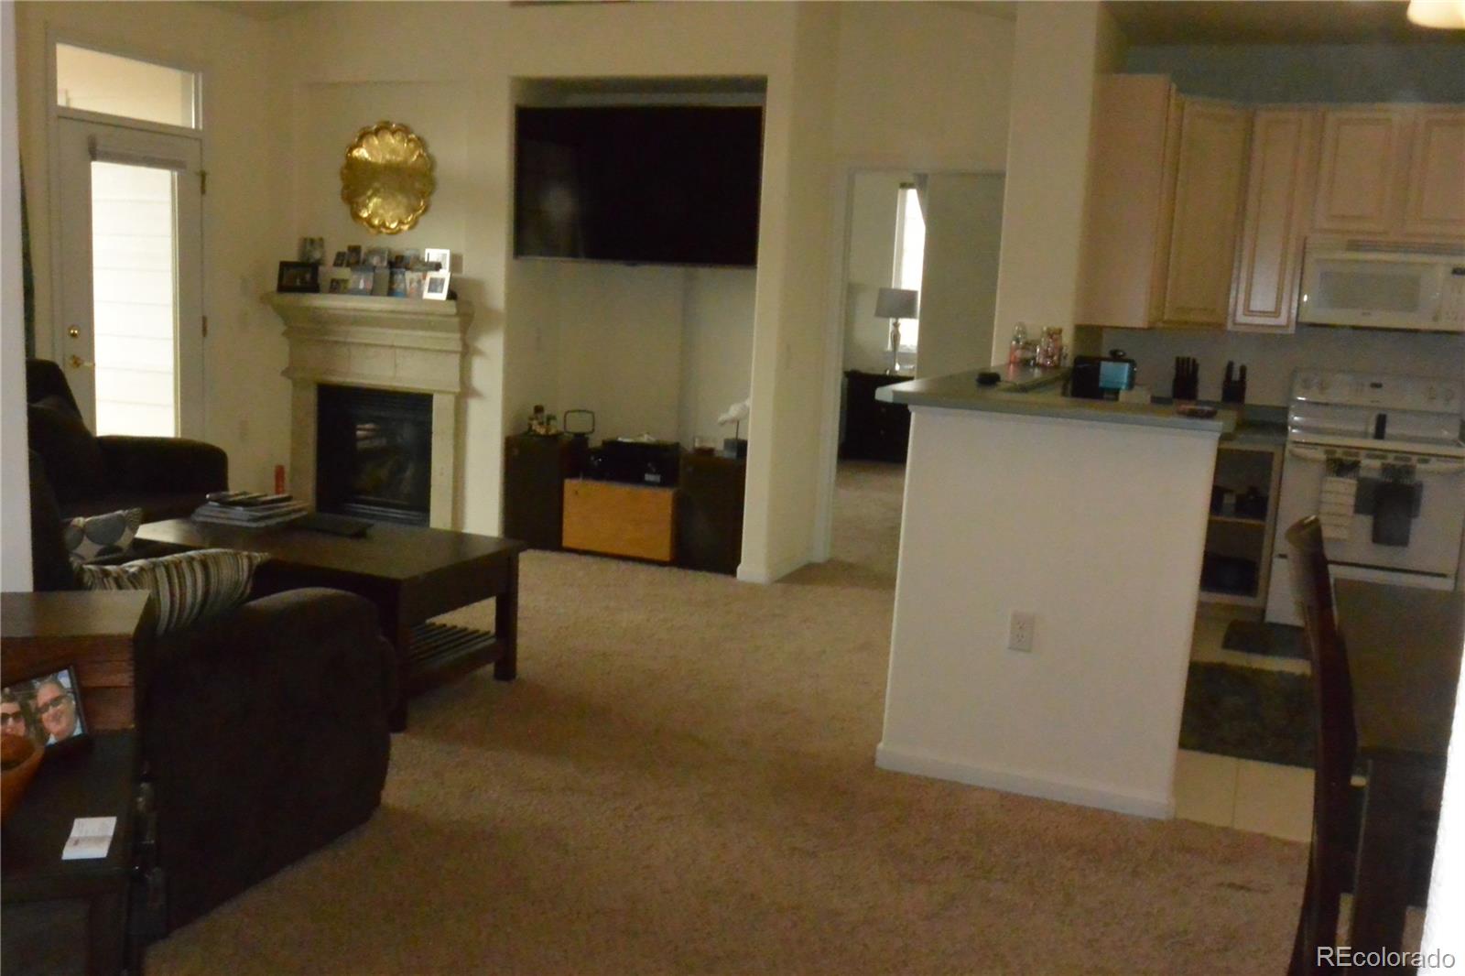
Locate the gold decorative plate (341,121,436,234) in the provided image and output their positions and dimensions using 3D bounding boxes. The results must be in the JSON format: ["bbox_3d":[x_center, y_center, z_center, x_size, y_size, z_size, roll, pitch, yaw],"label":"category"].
[{"bbox_3d":[-1.818,-1.636,7.075,0.581,0.584,0.052,6,10,20],"label":"gold decorative plate"}]

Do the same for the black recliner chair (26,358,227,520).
[{"bbox_3d":[-2.631,0.001,5.446,0.924,0.983,0.924,4,9,6],"label":"black recliner chair"}]

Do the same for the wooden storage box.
[{"bbox_3d":[-0.524,0.144,7.133,0.633,0.395,0.447,6,10,20],"label":"wooden storage box"}]

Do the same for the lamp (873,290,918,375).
[{"bbox_3d":[1.359,-1.297,11.214,0.365,0.721,0.358,6,10,20],"label":"lamp"}]

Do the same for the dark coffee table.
[{"bbox_3d":[-1.434,0.426,4.700,1.199,0.507,0.708,6,10,20],"label":"dark coffee table"}]

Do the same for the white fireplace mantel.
[{"bbox_3d":[-1.967,-0.384,7.206,1.222,1.259,0.224,6,10,20],"label":"white fireplace mantel"}]

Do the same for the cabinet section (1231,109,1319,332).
[{"bbox_3d":[2.655,-1.300,6.573,0.300,1.055,0.330,7,10,18],"label":"cabinet section"}]

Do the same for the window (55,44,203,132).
[{"bbox_3d":[-2.888,-1.901,6.401,0.050,0.286,0.879,6,10,20],"label":"window"}]

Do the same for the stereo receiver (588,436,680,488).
[{"bbox_3d":[-0.424,-0.139,7.046,0.477,0.201,0.372,6,10,20],"label":"stereo receiver"}]

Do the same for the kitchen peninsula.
[{"bbox_3d":[1.222,0.211,4.848,1.028,1.167,2.071,6,10,20],"label":"kitchen peninsula"}]

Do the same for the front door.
[{"bbox_3d":[-2.944,-0.739,6.605,0.050,2.000,0.885,6,10,20],"label":"front door"}]

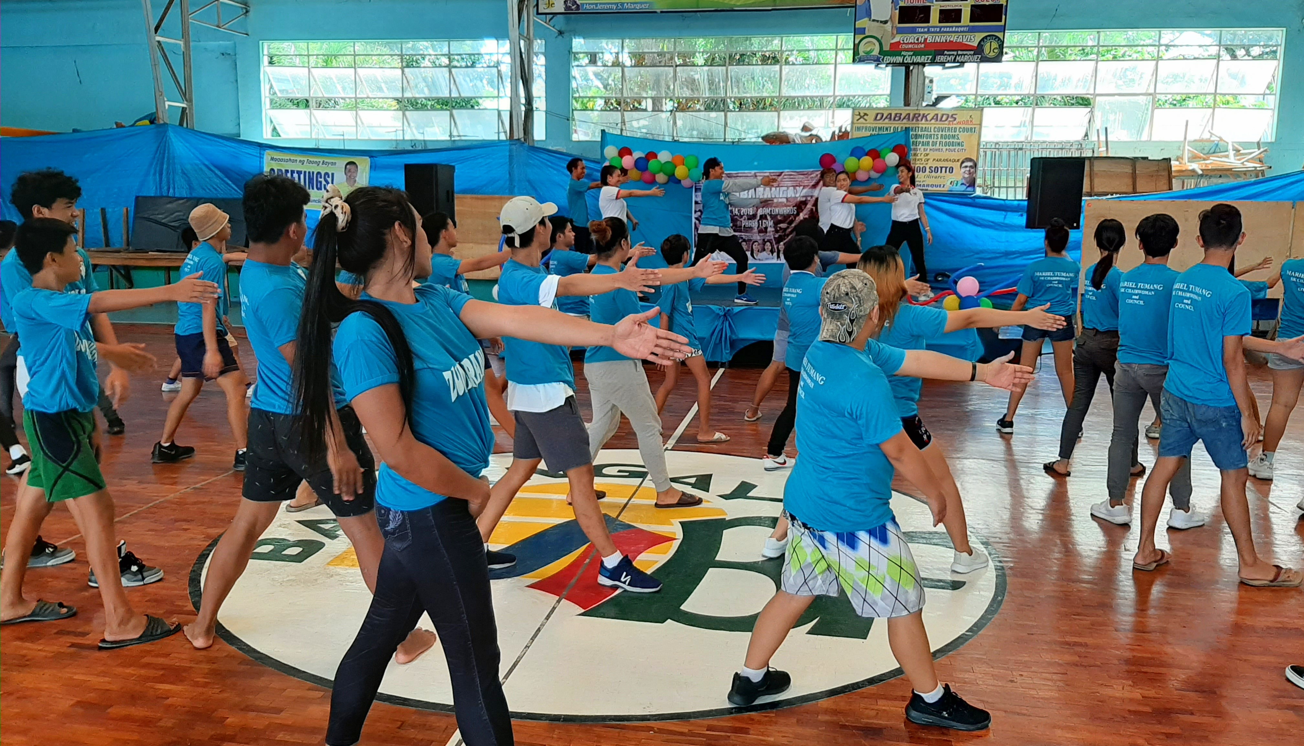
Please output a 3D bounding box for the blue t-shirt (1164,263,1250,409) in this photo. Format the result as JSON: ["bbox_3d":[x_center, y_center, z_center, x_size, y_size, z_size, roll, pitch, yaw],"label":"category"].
[{"bbox_3d":[2.345,-0.161,4.126,0.330,0.630,0.410,-5,10,-32],"label":"blue t-shirt"}]

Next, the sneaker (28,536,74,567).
[{"bbox_3d":[-2.587,0.742,4.163,0.290,0.140,0.105,-1,9,-12],"label":"sneaker"}]

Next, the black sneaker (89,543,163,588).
[{"bbox_3d":[-2.132,0.769,3.966,0.275,0.160,0.105,-1,9,-14],"label":"black sneaker"}]

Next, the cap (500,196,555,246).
[{"bbox_3d":[-0.502,-0.615,3.939,0.240,0.165,0.170,-20,17,-24],"label":"cap"}]

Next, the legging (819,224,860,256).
[{"bbox_3d":[2.167,-1.352,11.355,0.520,0.760,0.420,5,9,24],"label":"legging"}]

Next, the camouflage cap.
[{"bbox_3d":[0.562,-0.190,2.794,0.170,0.150,0.250,7,36,38],"label":"camouflage cap"}]

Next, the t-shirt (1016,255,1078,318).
[{"bbox_3d":[2.832,-0.617,7.010,0.460,0.450,0.270,4,9,18],"label":"t-shirt"}]

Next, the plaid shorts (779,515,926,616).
[{"bbox_3d":[0.599,0.554,2.921,0.360,0.360,0.390,-3,9,-26],"label":"plaid shorts"}]

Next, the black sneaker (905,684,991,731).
[{"bbox_3d":[0.882,0.995,2.949,0.262,0.106,0.100,3,9,13],"label":"black sneaker"}]

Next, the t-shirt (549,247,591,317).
[{"bbox_3d":[-0.618,-0.685,7.382,0.310,0.540,0.430,-1,9,-10],"label":"t-shirt"}]

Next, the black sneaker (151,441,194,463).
[{"bbox_3d":[-2.999,0.480,6.144,0.275,0.115,0.100,-5,10,-32],"label":"black sneaker"}]

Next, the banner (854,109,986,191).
[{"bbox_3d":[3.782,-3.176,14.049,1.830,1.190,0.040,2,9,10],"label":"banner"}]

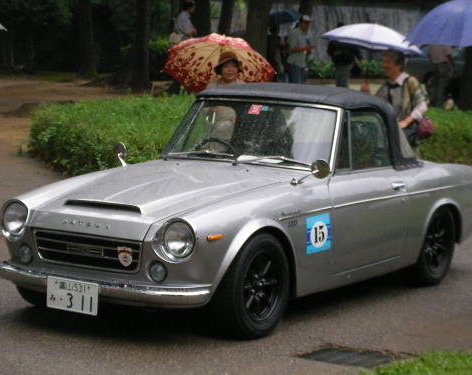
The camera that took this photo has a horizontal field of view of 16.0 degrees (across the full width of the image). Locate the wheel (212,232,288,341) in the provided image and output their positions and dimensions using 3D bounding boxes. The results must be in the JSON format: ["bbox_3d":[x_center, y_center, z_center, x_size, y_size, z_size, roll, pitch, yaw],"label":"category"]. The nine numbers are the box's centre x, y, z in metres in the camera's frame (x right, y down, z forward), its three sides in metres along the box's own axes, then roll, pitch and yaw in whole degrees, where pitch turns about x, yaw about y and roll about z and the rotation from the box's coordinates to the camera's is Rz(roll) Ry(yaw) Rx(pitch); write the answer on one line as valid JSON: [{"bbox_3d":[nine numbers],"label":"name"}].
[{"bbox_3d":[0.082,0.530,9.131,0.190,0.585,0.585,6,8,31],"label":"wheel"}]

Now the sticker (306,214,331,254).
[{"bbox_3d":[0.465,0.262,9.404,0.010,0.210,0.287,6,7,31],"label":"sticker"}]

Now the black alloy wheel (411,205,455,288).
[{"bbox_3d":[1.240,0.352,10.941,0.185,0.585,0.585,6,7,31],"label":"black alloy wheel"}]

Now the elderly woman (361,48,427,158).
[{"bbox_3d":[1.277,-0.371,13.500,0.540,1.510,0.440,7,8,41],"label":"elderly woman"}]

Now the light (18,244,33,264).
[{"bbox_3d":[-1.129,0.356,9.061,0.110,0.110,0.060,6,7,31],"label":"light"}]

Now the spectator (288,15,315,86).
[{"bbox_3d":[1.057,-2.002,27.590,0.360,1.670,0.480,5,7,23],"label":"spectator"}]

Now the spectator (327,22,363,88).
[{"bbox_3d":[1.946,-2.164,30.085,0.560,1.580,0.360,2,6,-6],"label":"spectator"}]

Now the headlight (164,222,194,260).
[{"bbox_3d":[-0.275,0.266,8.574,0.195,0.195,0.110,6,7,31],"label":"headlight"}]

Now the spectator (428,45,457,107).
[{"bbox_3d":[3.925,-2.292,32.000,0.480,1.680,0.500,4,7,20],"label":"spectator"}]

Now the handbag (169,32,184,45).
[{"bbox_3d":[-1.037,-2.597,29.200,0.260,0.190,0.100,4,6,14],"label":"handbag"}]

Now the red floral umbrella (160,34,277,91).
[{"bbox_3d":[-0.135,-0.951,13.846,0.960,0.720,0.960,12,-26,-11],"label":"red floral umbrella"}]

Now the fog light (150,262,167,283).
[{"bbox_3d":[-0.401,0.441,8.690,0.110,0.110,0.060,6,8,31],"label":"fog light"}]

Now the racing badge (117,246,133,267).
[{"bbox_3d":[-0.572,0.360,8.649,0.098,0.108,0.015,6,7,31],"label":"racing badge"}]

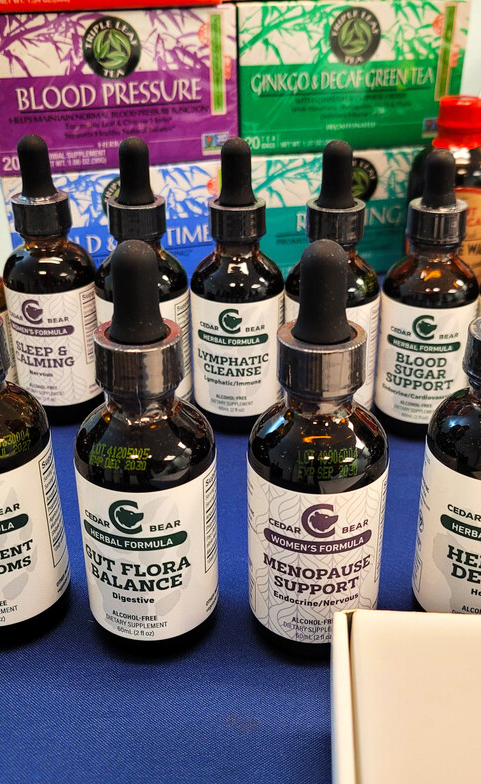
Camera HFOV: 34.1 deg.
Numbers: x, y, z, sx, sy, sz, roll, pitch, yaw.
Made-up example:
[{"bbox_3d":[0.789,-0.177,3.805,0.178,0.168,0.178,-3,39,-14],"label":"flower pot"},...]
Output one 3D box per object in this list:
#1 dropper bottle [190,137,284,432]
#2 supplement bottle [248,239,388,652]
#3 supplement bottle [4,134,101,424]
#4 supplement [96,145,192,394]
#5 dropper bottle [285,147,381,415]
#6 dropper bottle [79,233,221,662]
[{"bbox_3d":[-0.001,-0.044,0.331,0.039,0.120,0.039,3,28,8],"label":"dropper bottle"},{"bbox_3d":[0.021,0.016,0.214,0.039,0.118,0.039,0,27,2],"label":"supplement bottle"},{"bbox_3d":[-0.083,-0.049,0.344,0.039,0.120,0.039,1,28,4],"label":"supplement bottle"},{"bbox_3d":[-0.042,-0.046,0.337,0.039,0.120,0.039,5,28,11],"label":"supplement"},{"bbox_3d":[0.039,-0.044,0.329,0.039,0.119,0.039,9,29,19],"label":"dropper bottle"},{"bbox_3d":[-0.026,0.017,0.217,0.039,0.119,0.039,3,28,8],"label":"dropper bottle"}]

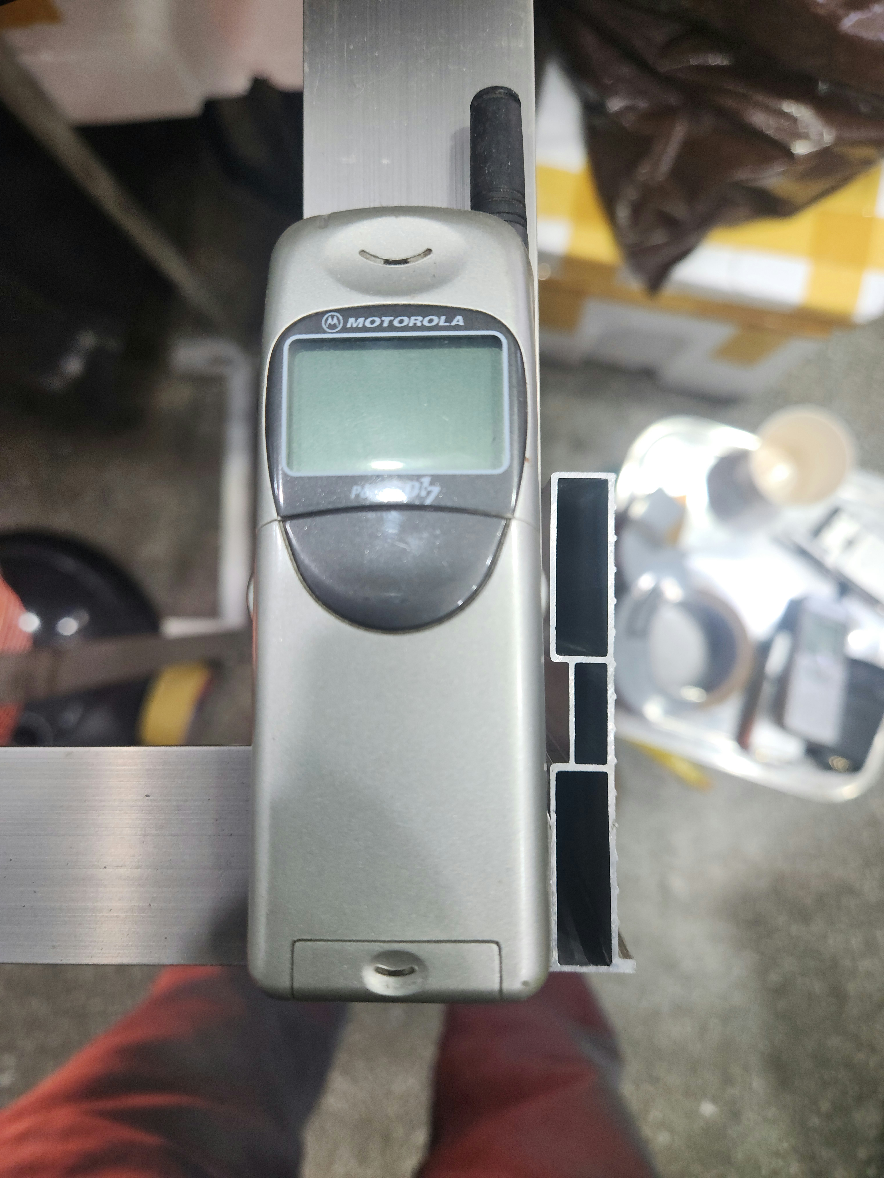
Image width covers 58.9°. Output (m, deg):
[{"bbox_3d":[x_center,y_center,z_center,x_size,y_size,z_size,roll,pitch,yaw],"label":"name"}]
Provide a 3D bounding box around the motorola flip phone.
[{"bbox_3d":[-0.007,-0.016,0.145,0.051,0.025,0.168,0,83,1],"label":"motorola flip phone"}]

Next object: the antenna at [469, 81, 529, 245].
[{"bbox_3d":[0.011,-0.082,0.153,0.010,0.010,0.035,0,83,1],"label":"antenna"}]

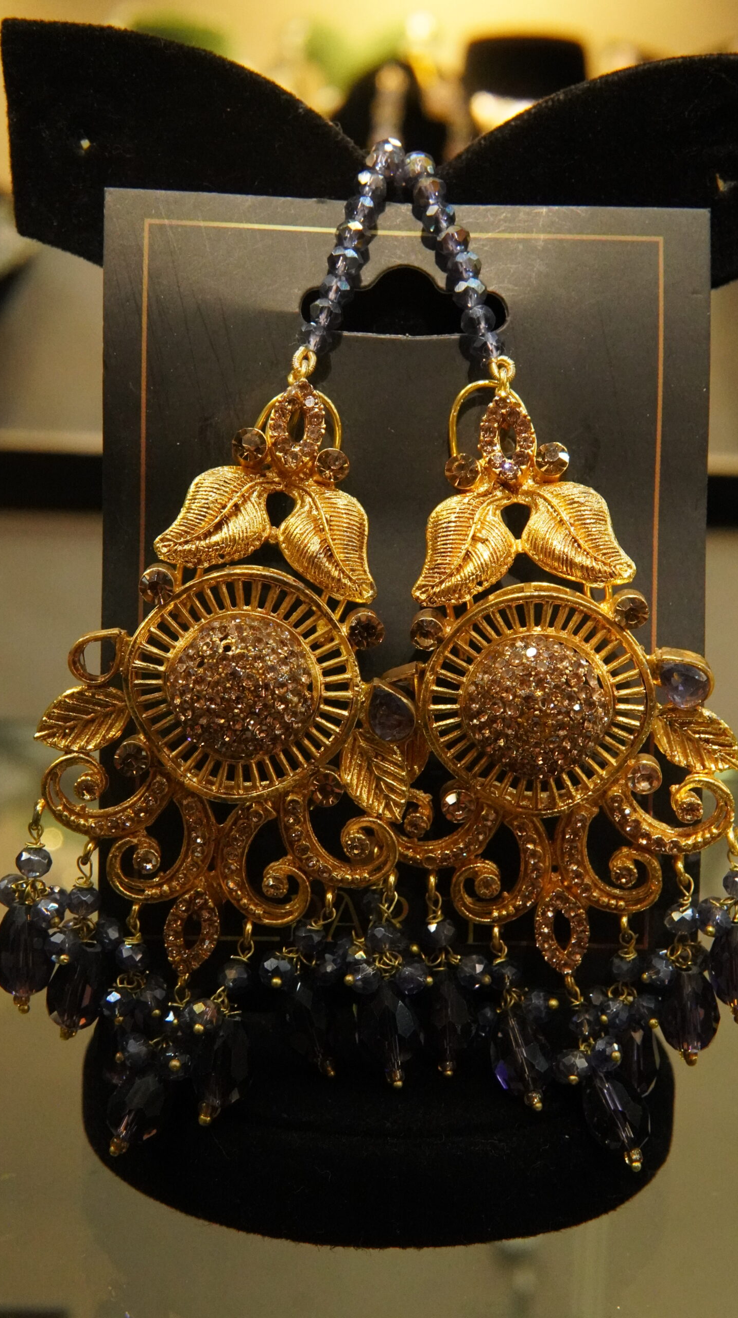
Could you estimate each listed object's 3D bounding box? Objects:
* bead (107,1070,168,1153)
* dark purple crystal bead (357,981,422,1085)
[{"bbox_3d":[-0.035,0.068,0.249,0.009,0.015,0.009,22,-12,0],"label":"bead"},{"bbox_3d":[0.003,0.057,0.250,0.009,0.015,0.009,-6,-10,0],"label":"dark purple crystal bead"}]

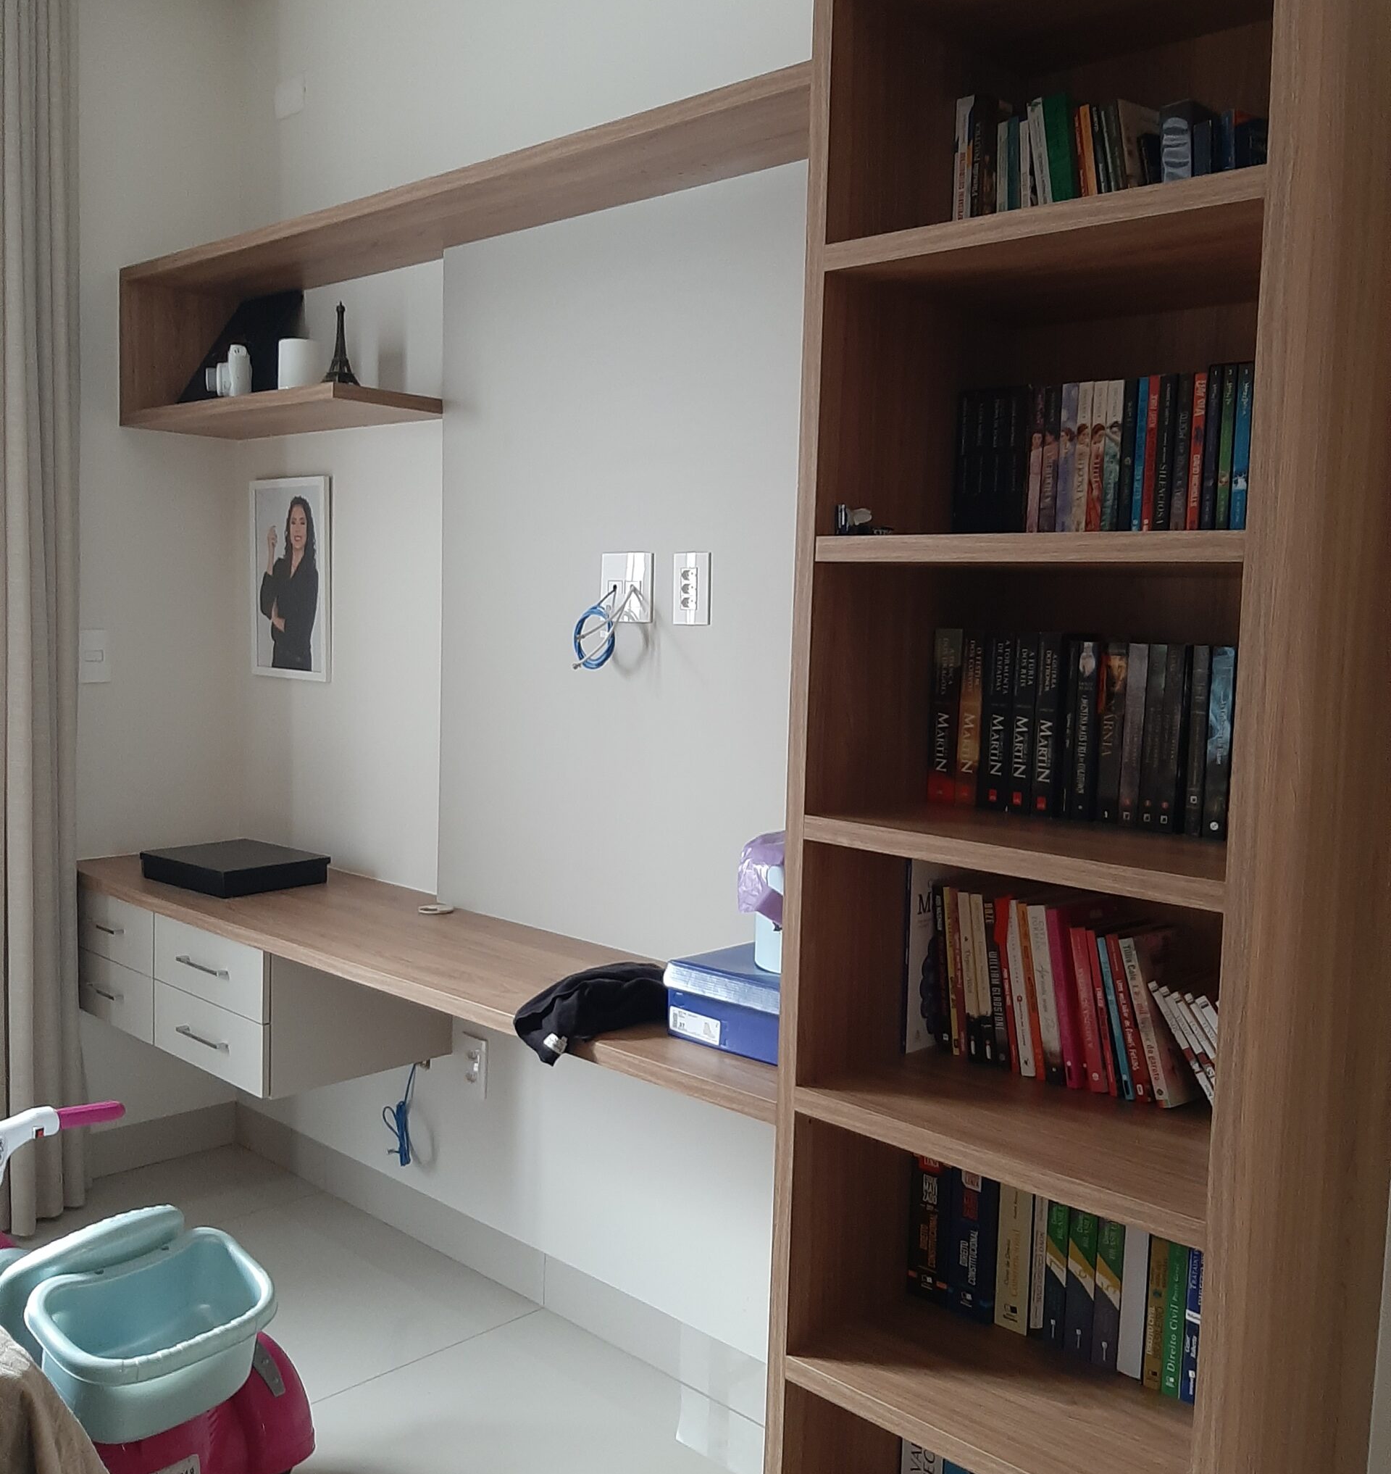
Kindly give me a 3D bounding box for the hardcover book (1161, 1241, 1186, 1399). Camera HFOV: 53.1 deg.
[{"bbox_3d":[0.621,0.666,1.706,0.022,0.230,0.153,6,7,42],"label":"hardcover book"}]

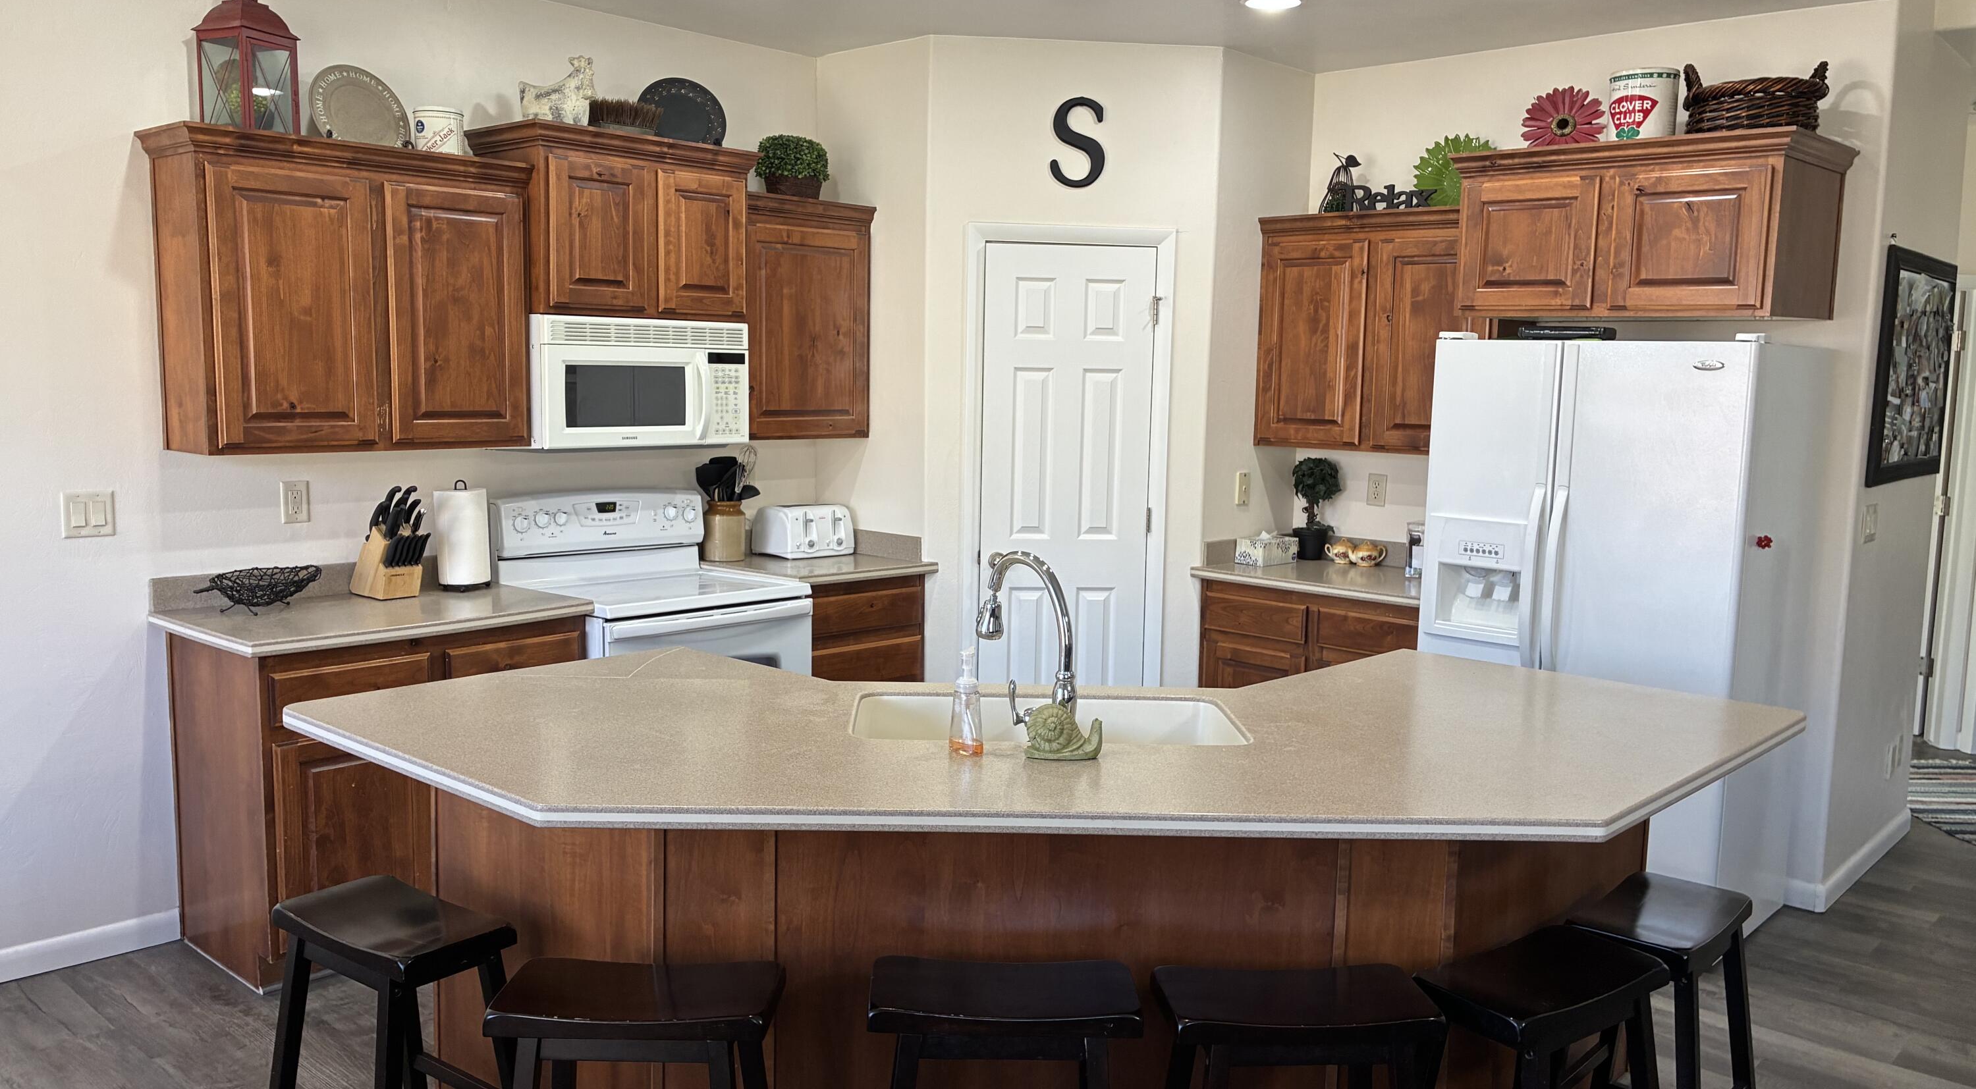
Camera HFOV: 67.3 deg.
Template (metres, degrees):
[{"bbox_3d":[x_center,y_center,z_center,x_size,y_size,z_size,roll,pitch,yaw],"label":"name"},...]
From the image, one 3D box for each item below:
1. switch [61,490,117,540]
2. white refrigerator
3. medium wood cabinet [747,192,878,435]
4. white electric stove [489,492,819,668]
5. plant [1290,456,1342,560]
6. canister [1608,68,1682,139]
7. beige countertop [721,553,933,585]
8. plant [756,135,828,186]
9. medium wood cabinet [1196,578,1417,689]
[{"bbox_3d":[-2.335,-0.078,3.857,0.010,0.119,0.122,7,9,42],"label":"switch"},{"bbox_3d":[1.921,0.253,4.576,0.899,1.754,0.794,8,9,42],"label":"white refrigerator"},{"bbox_3d":[-0.745,-0.792,5.284,0.338,0.829,0.640,7,9,42],"label":"medium wood cabinet"},{"bbox_3d":[-1.077,0.446,4.772,0.715,1.200,0.760,7,9,42],"label":"white electric stove"},{"bbox_3d":[1.248,-0.135,5.625,0.185,0.395,0.185,7,9,42],"label":"plant"},{"bbox_3d":[1.935,-1.271,4.400,0.211,0.254,0.211,8,9,42],"label":"canister"},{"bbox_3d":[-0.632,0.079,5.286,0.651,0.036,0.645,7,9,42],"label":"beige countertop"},{"bbox_3d":[-0.698,-1.351,5.245,0.250,0.195,0.250,1,7,0],"label":"plant"},{"bbox_3d":[1.299,0.583,5.319,0.909,0.894,0.636,8,9,42],"label":"medium wood cabinet"}]

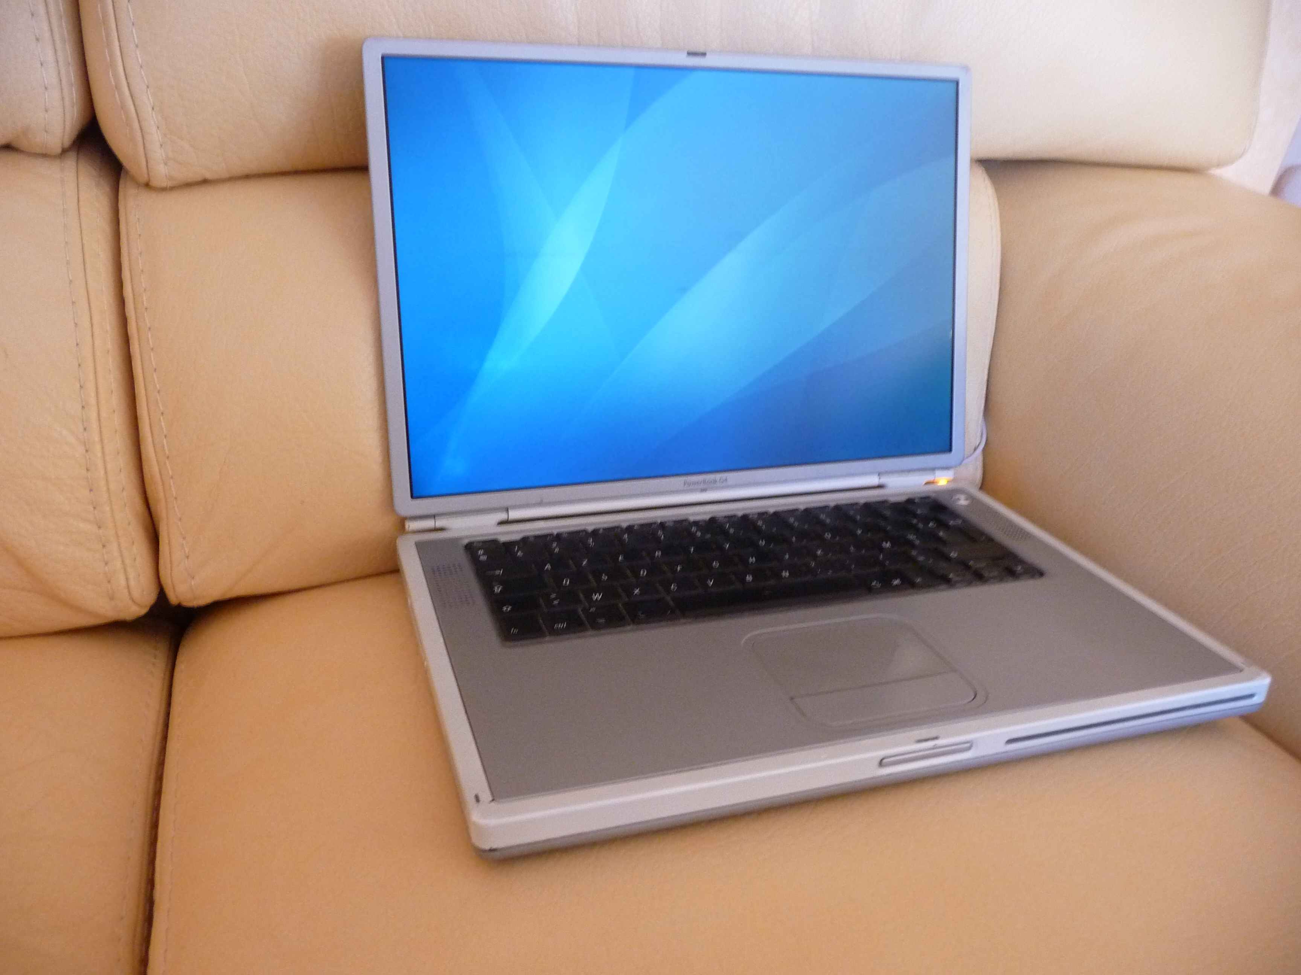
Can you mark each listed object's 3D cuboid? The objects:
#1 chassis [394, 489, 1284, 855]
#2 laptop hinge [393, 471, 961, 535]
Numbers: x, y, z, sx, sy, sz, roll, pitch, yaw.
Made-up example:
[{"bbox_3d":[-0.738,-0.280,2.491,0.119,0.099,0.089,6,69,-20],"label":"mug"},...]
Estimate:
[{"bbox_3d":[0.066,0.060,0.499,0.341,0.018,0.233,-5,24,-18],"label":"chassis"},{"bbox_3d":[0.029,0.005,0.591,0.327,0.010,0.010,-5,24,-18],"label":"laptop hinge"}]

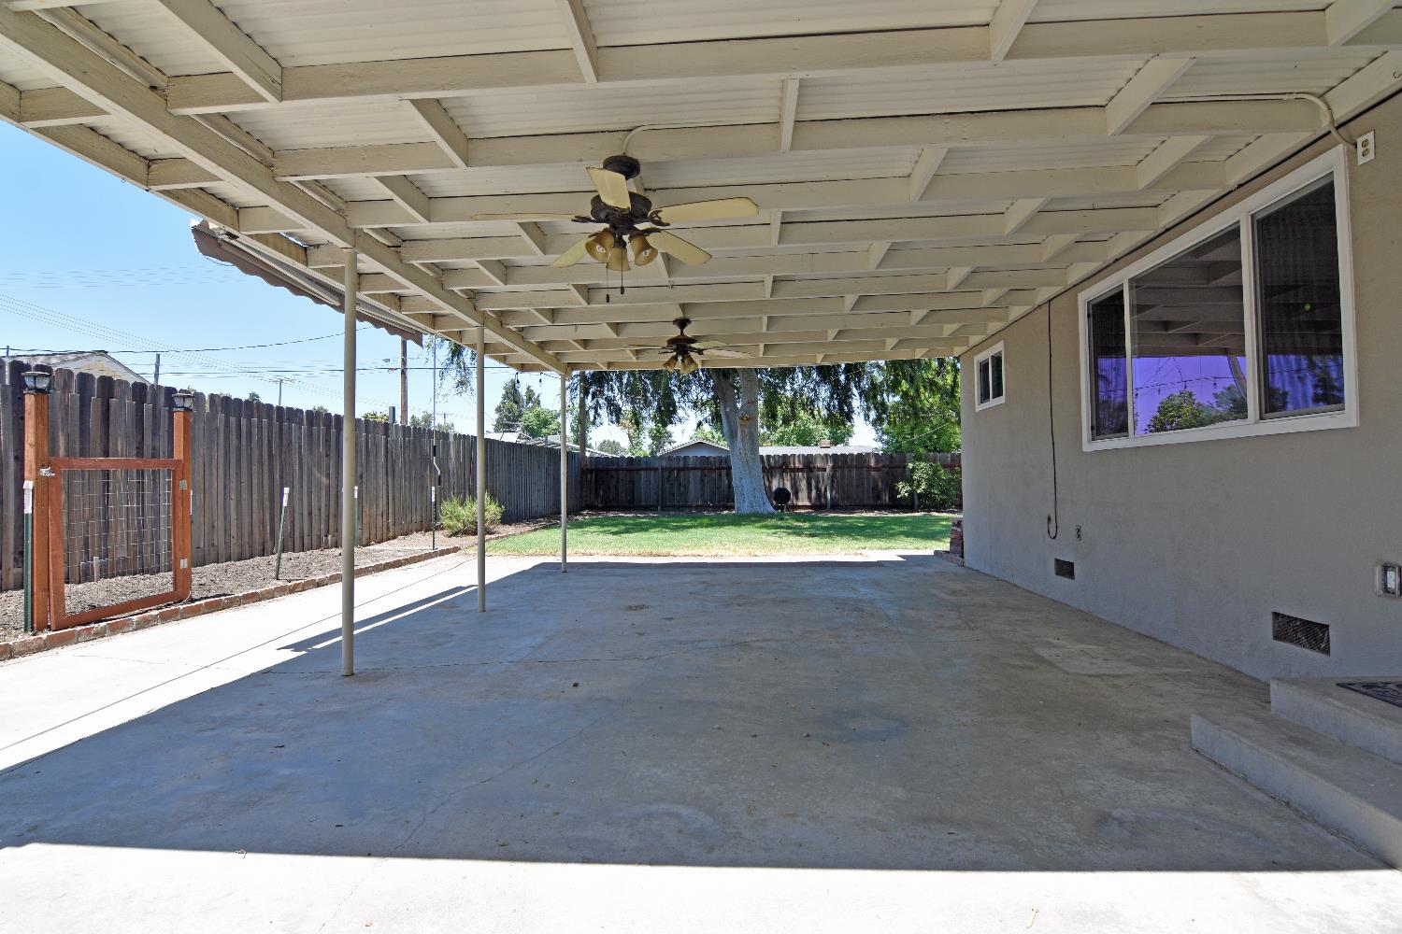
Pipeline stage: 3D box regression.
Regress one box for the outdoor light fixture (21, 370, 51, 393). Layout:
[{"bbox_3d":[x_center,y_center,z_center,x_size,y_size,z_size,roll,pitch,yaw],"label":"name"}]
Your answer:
[{"bbox_3d":[-4.986,-0.637,4.672,0.120,0.145,0.120,-1,-2,4],"label":"outdoor light fixture"}]

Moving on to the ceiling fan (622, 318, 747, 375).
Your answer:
[{"bbox_3d":[-0.160,-1.100,5.719,1.200,0.530,1.180,-1,-2,4],"label":"ceiling fan"}]

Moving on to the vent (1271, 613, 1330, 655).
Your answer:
[{"bbox_3d":[2.900,0.799,3.003,0.035,0.135,0.308,-1,-2,4],"label":"vent"}]

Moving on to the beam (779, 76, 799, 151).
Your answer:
[{"bbox_3d":[0.376,-1.539,2.641,0.040,0.143,0.515,-1,-2,4],"label":"beam"}]

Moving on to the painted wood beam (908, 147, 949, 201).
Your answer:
[{"bbox_3d":[1.154,-1.547,3.167,0.040,0.143,0.518,-1,-2,4],"label":"painted wood beam"}]

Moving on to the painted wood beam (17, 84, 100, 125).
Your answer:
[{"bbox_3d":[-2.419,-1.434,2.463,0.530,0.137,0.040,-1,-2,4],"label":"painted wood beam"}]

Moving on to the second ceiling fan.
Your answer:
[{"bbox_3d":[-0.377,-1.201,2.937,1.270,0.476,1.250,-1,-2,4],"label":"second ceiling fan"}]

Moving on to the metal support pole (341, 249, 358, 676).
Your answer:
[{"bbox_3d":[-2.043,-0.039,3.625,0.060,2.472,0.060,-1,-2,4],"label":"metal support pole"}]

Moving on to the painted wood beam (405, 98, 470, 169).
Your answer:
[{"bbox_3d":[-1.144,-1.492,2.698,0.040,0.142,0.513,-1,-2,4],"label":"painted wood beam"}]

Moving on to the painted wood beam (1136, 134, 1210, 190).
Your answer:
[{"bbox_3d":[2.369,-1.585,3.123,0.040,0.144,0.520,-1,-2,4],"label":"painted wood beam"}]

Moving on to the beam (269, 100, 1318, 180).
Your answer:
[{"bbox_3d":[0.375,-1.531,2.918,4.843,0.144,0.040,-2,-2,2],"label":"beam"}]

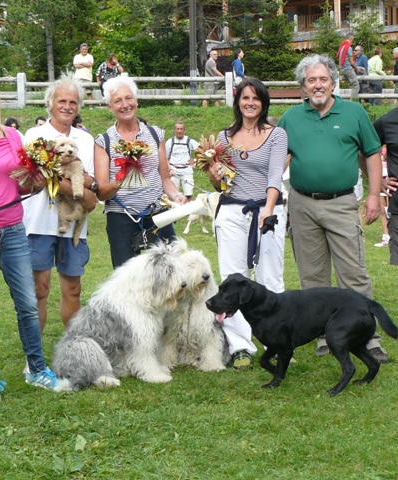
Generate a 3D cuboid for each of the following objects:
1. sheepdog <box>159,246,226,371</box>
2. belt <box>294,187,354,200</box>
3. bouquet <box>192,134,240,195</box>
[{"bbox_3d":[-0.039,0.404,6.580,0.450,0.710,0.600,0,5,-6],"label":"sheepdog"},{"bbox_3d":[0.748,-0.282,6.553,0.380,0.075,0.300,0,5,3],"label":"belt"},{"bbox_3d":[0.093,-0.425,6.147,0.270,0.330,0.240,1,5,6],"label":"bouquet"}]

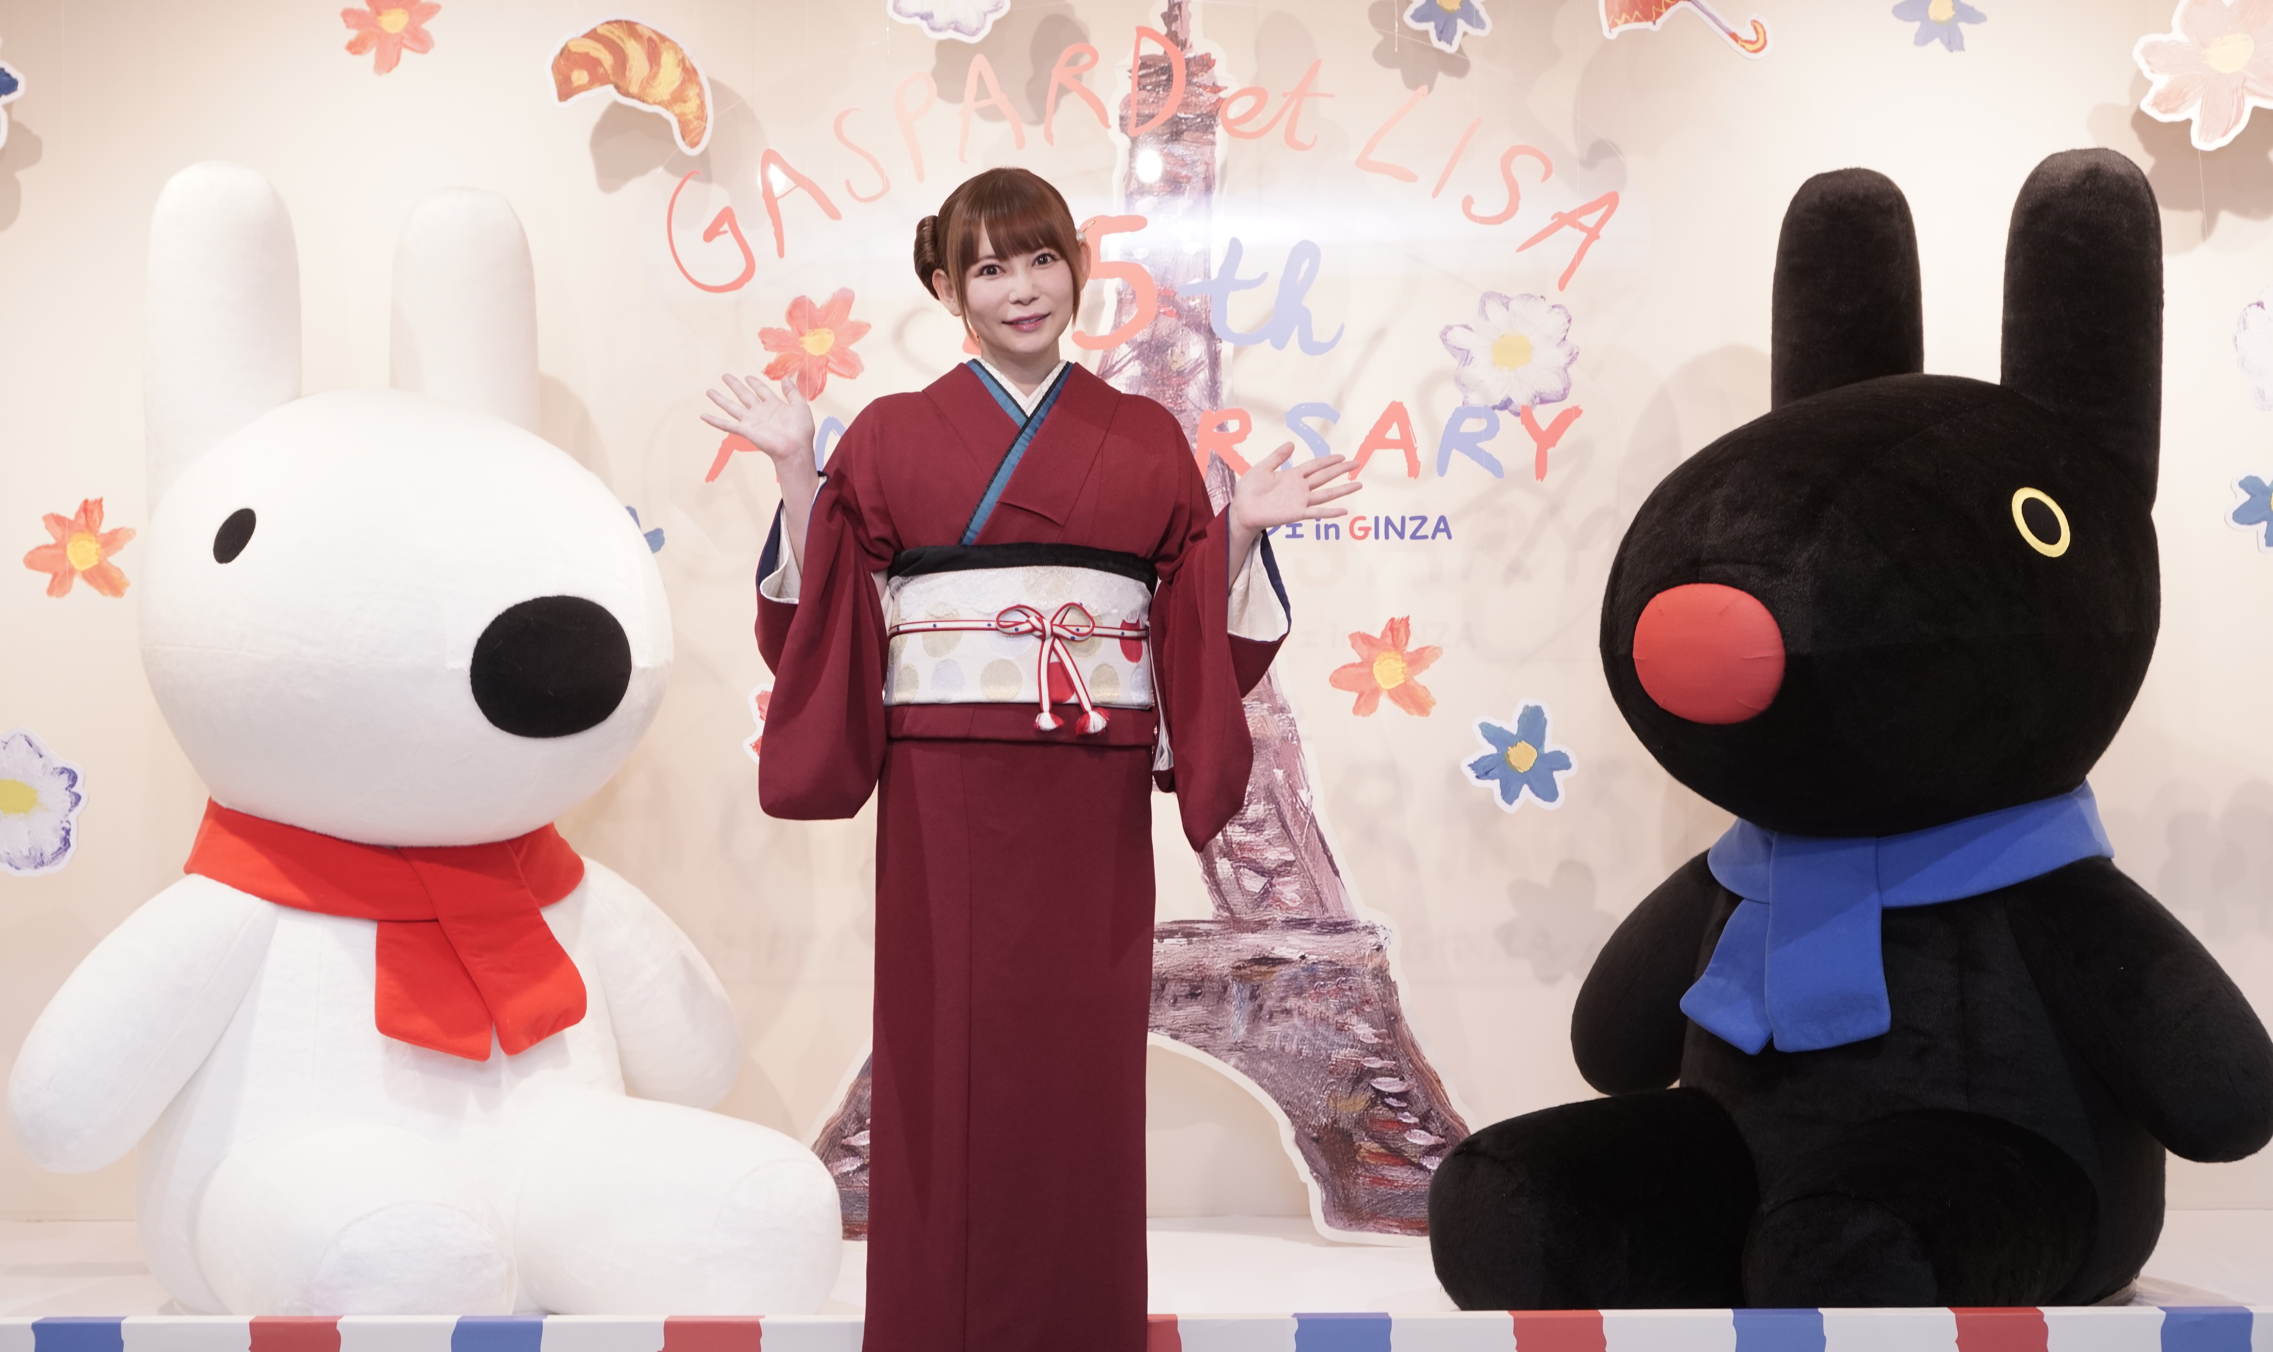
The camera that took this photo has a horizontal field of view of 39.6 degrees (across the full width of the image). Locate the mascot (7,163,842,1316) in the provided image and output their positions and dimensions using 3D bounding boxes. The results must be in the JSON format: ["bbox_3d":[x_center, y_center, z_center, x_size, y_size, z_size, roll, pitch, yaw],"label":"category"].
[{"bbox_3d":[-1.007,0.056,4.481,1.050,1.581,0.950,2,-4,-41],"label":"mascot"}]

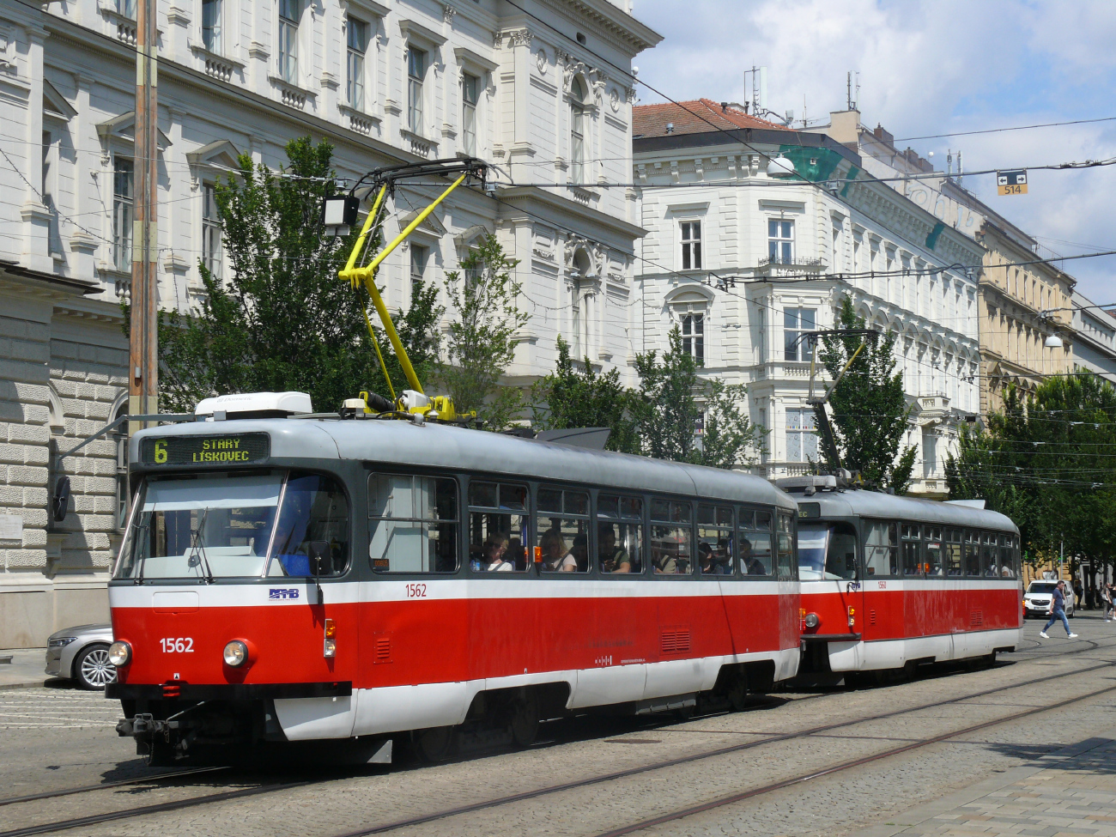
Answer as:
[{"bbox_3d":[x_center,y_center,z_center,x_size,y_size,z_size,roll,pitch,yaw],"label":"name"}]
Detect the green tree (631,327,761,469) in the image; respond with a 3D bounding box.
[{"bbox_3d":[4.321,1.910,63.948,4.200,9.550,4.200,-2,-4,23],"label":"green tree"}]

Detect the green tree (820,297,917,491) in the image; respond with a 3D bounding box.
[{"bbox_3d":[12.380,1.606,80.202,4.000,12.830,4.000,-2,-4,23],"label":"green tree"}]

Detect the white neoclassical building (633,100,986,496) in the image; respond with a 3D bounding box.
[{"bbox_3d":[10.120,-2.205,106.949,17.000,25.000,35.700,-2,-4,23],"label":"white neoclassical building"}]

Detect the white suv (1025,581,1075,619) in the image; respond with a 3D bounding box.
[{"bbox_3d":[23.302,8.500,96.600,1.870,1.830,4.400,-2,-4,22],"label":"white suv"}]

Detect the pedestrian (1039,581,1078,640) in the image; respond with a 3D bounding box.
[{"bbox_3d":[15.161,5.779,61.557,1.050,1.740,0.550,-2,-4,19],"label":"pedestrian"}]

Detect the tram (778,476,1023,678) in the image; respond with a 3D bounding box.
[{"bbox_3d":[6.065,2.970,36.396,2.500,3.250,14.300,-3,-5,24],"label":"tram"}]

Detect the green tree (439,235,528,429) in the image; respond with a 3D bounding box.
[{"bbox_3d":[-1.787,0.501,49.840,2.900,10.050,2.900,-2,-4,23],"label":"green tree"}]

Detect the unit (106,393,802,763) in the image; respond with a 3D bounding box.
[{"bbox_3d":[-0.156,1.842,22.651,2.500,3.250,14.400,-3,-5,24],"label":"unit"}]

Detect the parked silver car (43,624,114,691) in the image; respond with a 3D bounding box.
[{"bbox_3d":[-5.771,3.504,32.552,5.100,1.480,1.900,1,-4,-22],"label":"parked silver car"}]

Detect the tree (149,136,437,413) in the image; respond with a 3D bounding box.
[{"bbox_3d":[-5.359,-0.487,41.603,6.000,10.660,6.000,-2,-4,23],"label":"tree"}]

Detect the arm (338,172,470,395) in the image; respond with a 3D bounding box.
[{"bbox_3d":[-1.613,-1.358,19.775,1.200,2.300,1.650,-3,-5,24],"label":"arm"}]

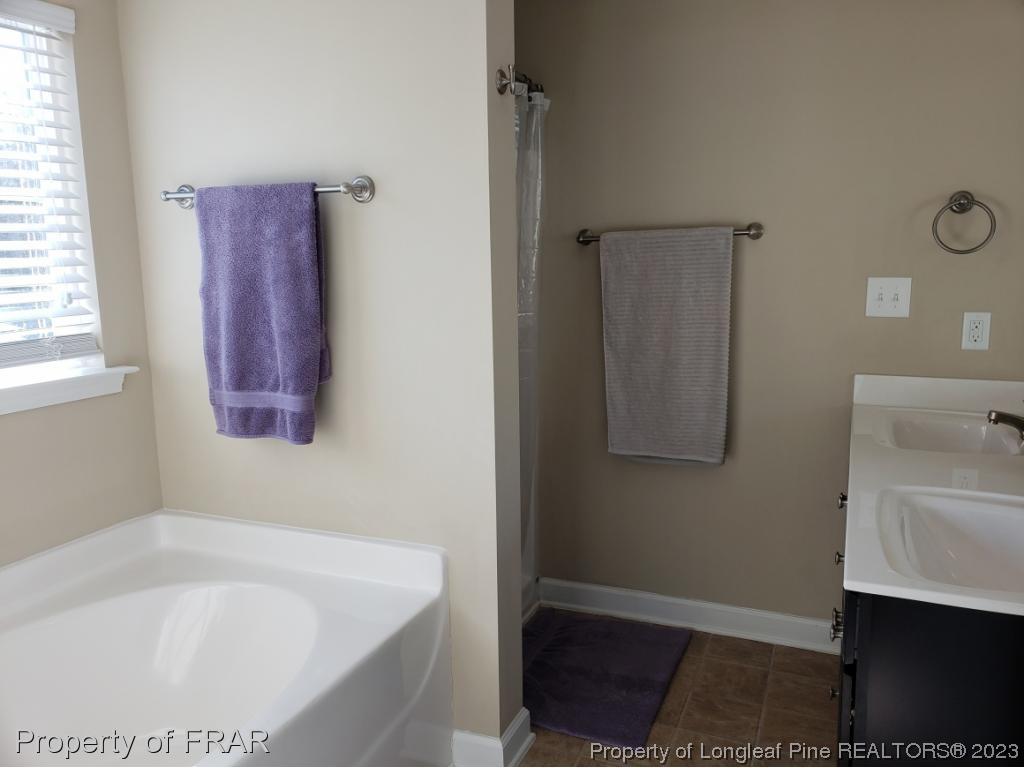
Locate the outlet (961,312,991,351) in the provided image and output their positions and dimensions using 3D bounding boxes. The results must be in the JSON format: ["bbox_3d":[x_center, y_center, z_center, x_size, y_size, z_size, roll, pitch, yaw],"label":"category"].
[{"bbox_3d":[1.434,-0.162,2.373,0.071,0.115,0.010,3,10,24],"label":"outlet"}]

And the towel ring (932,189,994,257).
[{"bbox_3d":[1.362,-0.487,2.320,0.167,0.188,0.066,3,10,24],"label":"towel ring"}]

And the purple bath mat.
[{"bbox_3d":[0.261,0.963,2.632,0.570,0.016,0.745,3,10,24],"label":"purple bath mat"}]

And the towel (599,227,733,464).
[{"bbox_3d":[0.536,-0.133,2.721,0.450,0.807,0.070,3,10,24],"label":"towel"}]

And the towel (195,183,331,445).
[{"bbox_3d":[-0.669,-0.188,2.084,0.395,0.680,0.090,3,10,24],"label":"towel"}]

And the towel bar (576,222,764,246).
[{"bbox_3d":[0.531,-0.521,2.679,0.665,0.060,0.082,3,10,24],"label":"towel bar"}]

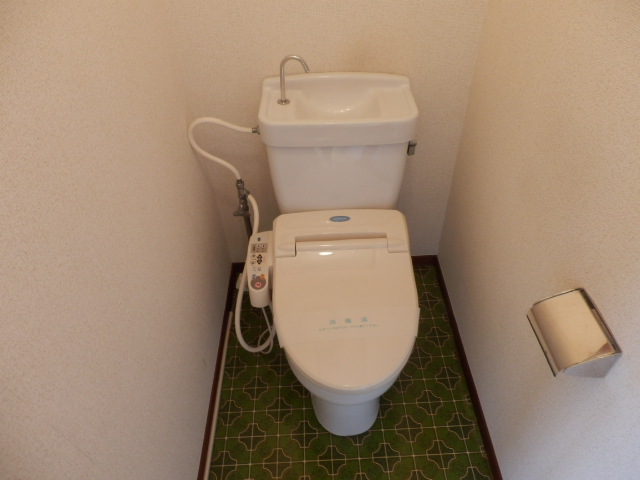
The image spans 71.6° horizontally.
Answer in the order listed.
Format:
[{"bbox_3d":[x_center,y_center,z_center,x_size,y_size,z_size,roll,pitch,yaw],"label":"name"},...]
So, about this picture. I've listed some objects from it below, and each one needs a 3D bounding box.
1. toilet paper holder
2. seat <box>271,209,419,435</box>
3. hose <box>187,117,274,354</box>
[{"bbox_3d":[0.419,0.155,0.749,0.076,0.072,0.133,-2,44,1],"label":"toilet paper holder"},{"bbox_3d":[0.073,0.270,1.299,0.386,0.476,0.546,-2,44,1],"label":"seat"},{"bbox_3d":[-0.244,0.013,1.376,0.214,0.694,0.328,-3,44,0],"label":"hose"}]

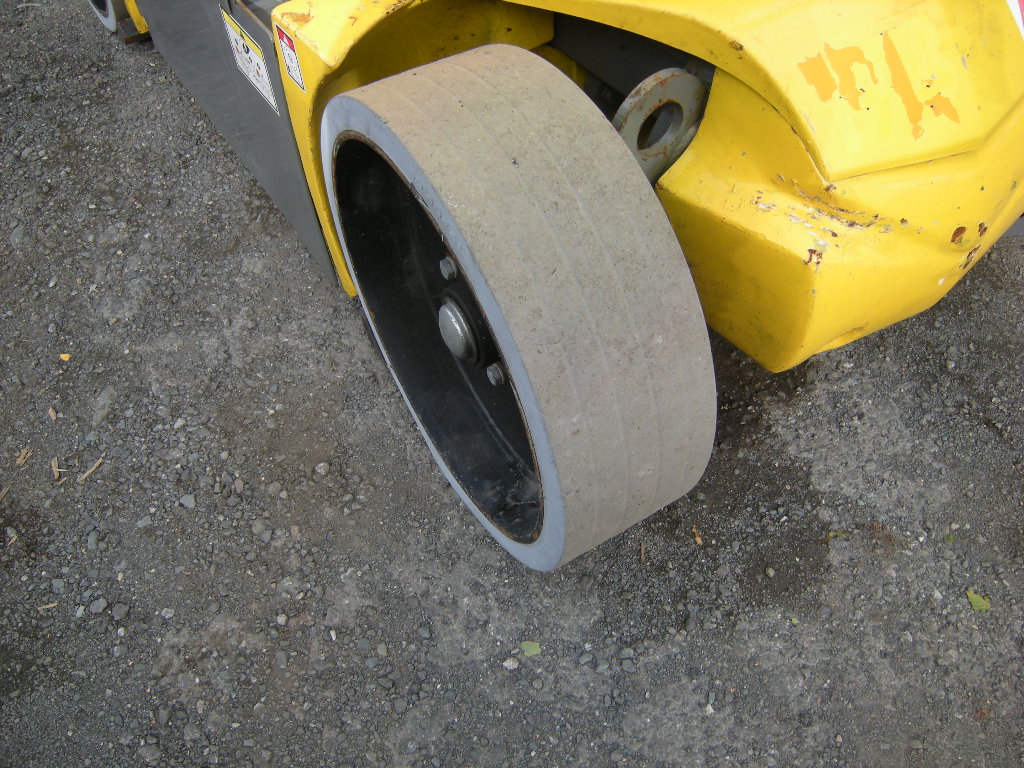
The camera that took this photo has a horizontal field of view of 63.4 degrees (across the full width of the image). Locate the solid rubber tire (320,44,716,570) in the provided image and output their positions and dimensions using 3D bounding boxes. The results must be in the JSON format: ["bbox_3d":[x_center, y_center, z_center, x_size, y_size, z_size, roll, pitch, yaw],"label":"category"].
[{"bbox_3d":[-0.013,-0.057,0.704,0.128,0.412,0.412,-26,57,-18],"label":"solid rubber tire"}]

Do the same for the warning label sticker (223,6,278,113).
[{"bbox_3d":[-0.259,-0.320,0.819,0.002,0.070,0.104,-29,58,-19],"label":"warning label sticker"}]

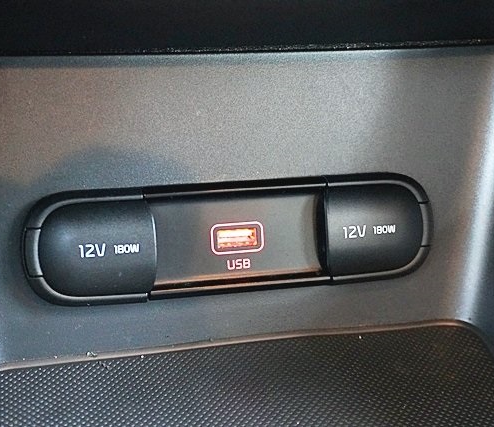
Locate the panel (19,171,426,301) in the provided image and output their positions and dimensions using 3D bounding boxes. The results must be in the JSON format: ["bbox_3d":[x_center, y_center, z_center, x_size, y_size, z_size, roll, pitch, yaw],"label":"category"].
[{"bbox_3d":[-0.002,0.008,0.269,0.137,0.037,0.014,-4,2,-11],"label":"panel"}]

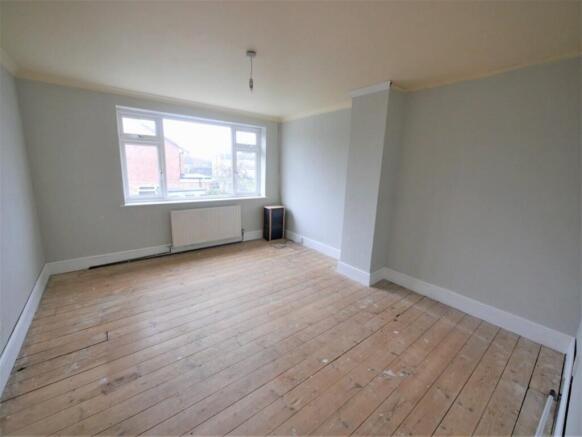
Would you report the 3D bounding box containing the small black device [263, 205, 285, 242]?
[{"bbox_3d":[-0.353,0.101,4.834,0.332,0.640,0.224,-7,15,-37],"label":"small black device"}]

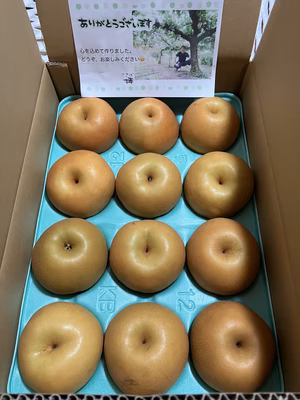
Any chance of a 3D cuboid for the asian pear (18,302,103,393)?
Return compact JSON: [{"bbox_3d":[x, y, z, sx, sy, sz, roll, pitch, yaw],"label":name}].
[{"bbox_3d":[-0.098,0.160,0.358,0.090,0.078,0.090,0,64,0],"label":"asian pear"}]

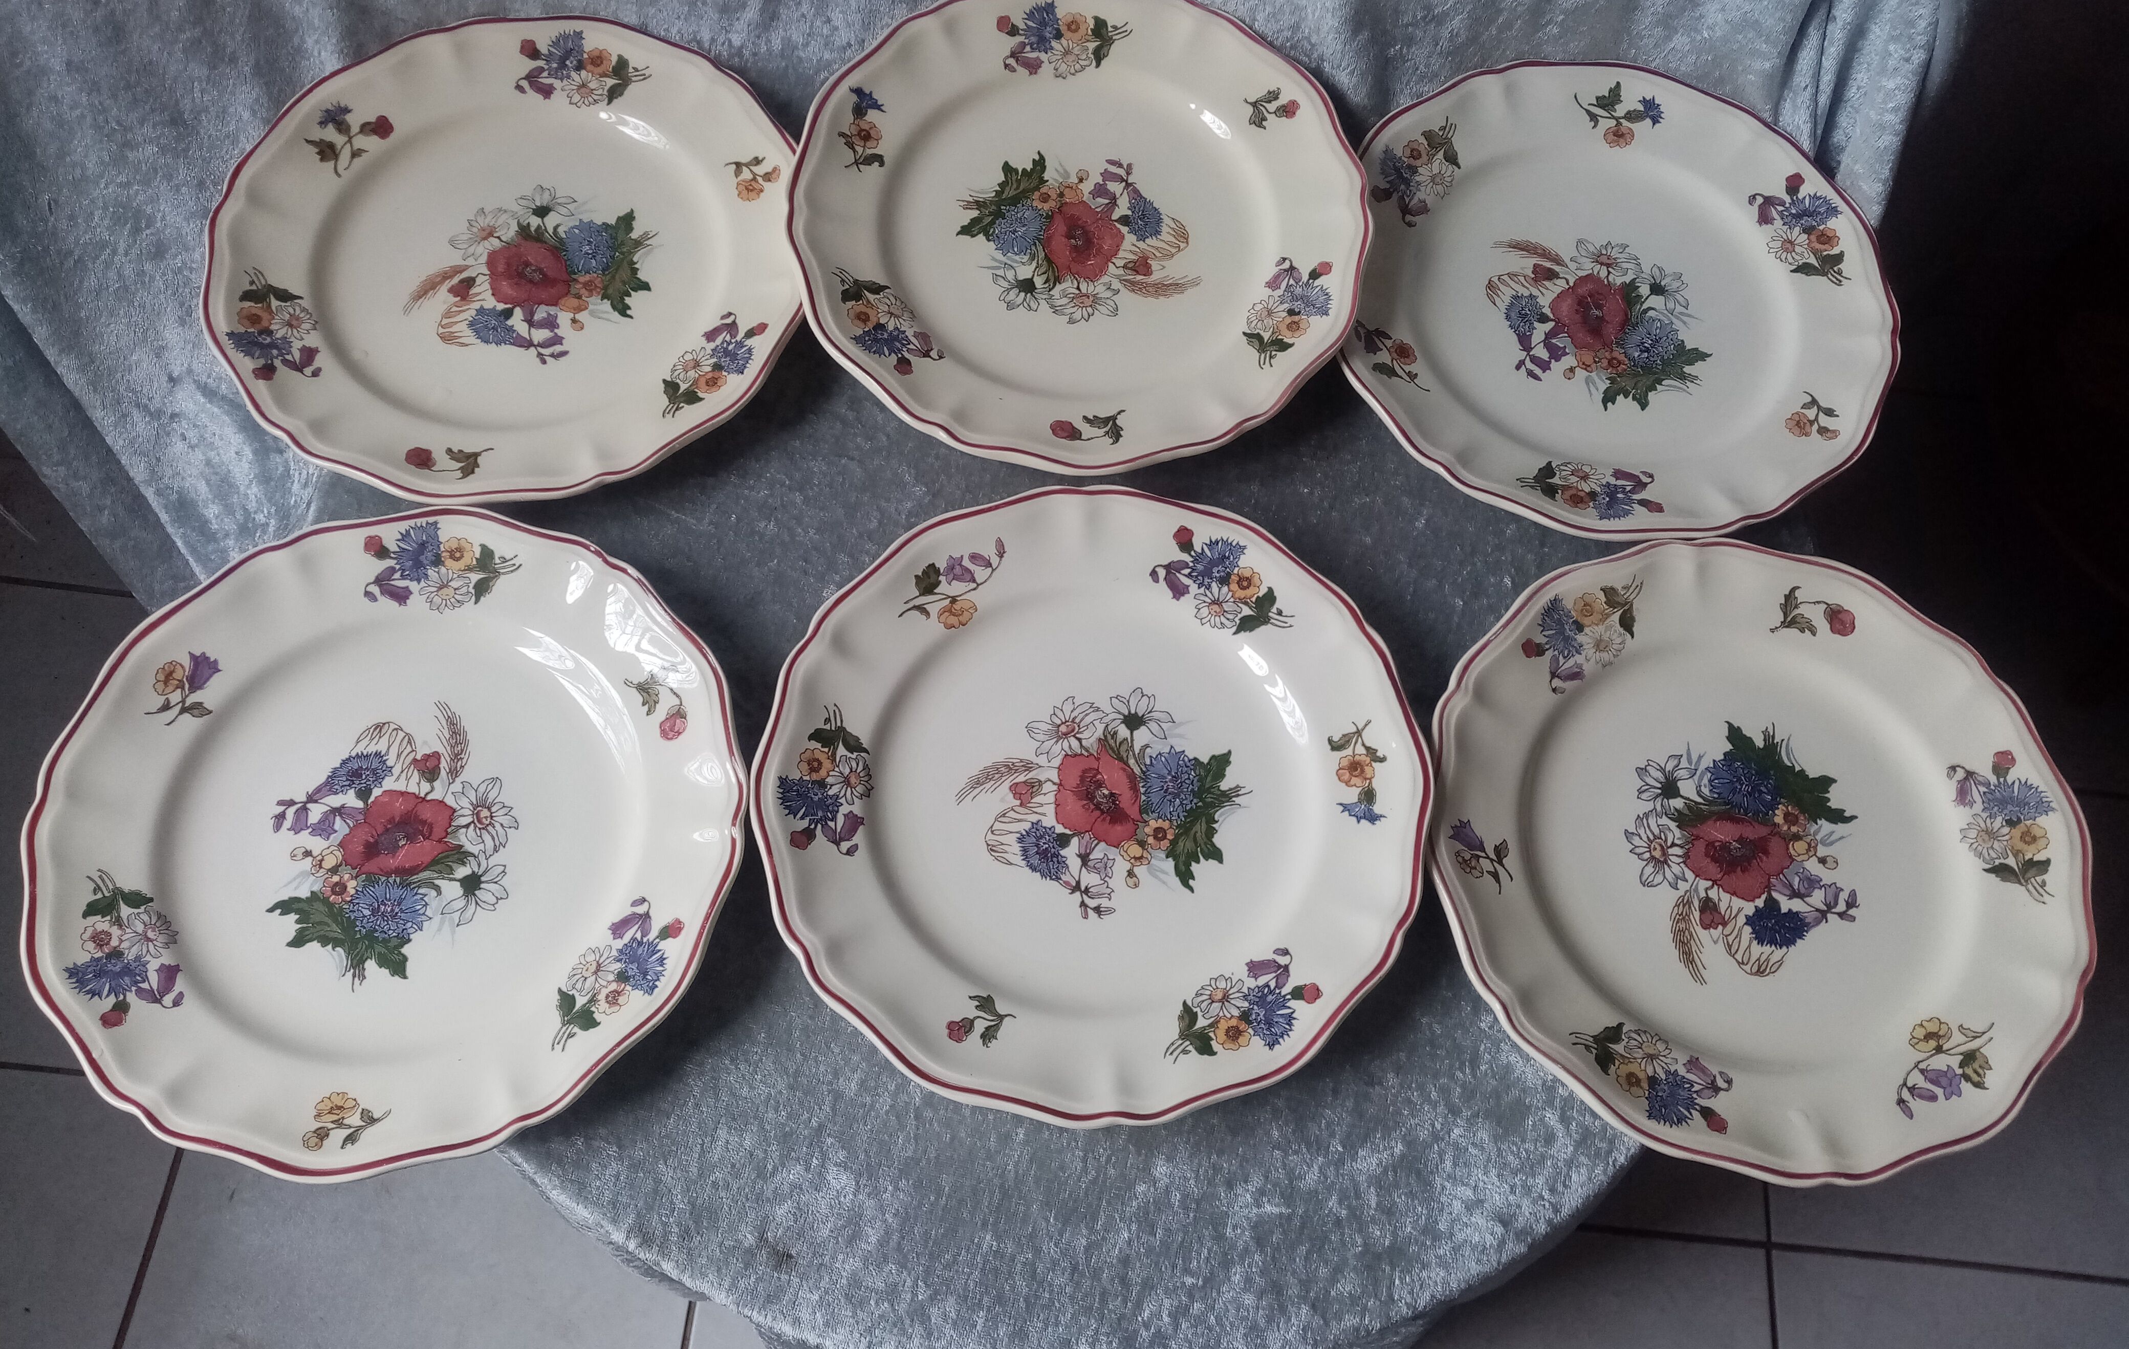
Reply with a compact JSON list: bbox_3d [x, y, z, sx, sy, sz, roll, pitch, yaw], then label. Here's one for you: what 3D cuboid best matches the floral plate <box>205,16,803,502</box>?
[{"bbox_3d":[-0.219,-0.169,0.647,0.240,0.025,0.240,1,66,-3],"label":"floral plate"}]

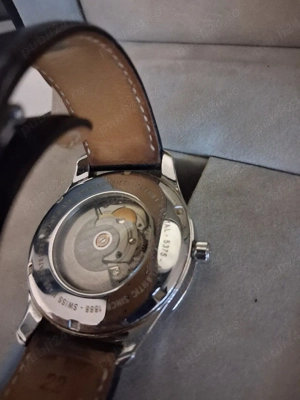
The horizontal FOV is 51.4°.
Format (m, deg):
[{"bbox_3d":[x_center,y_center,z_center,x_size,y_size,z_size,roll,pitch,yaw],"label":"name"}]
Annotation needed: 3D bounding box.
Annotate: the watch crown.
[{"bbox_3d":[0.011,0.011,0.070,0.004,0.005,0.005,1,61,19],"label":"watch crown"}]

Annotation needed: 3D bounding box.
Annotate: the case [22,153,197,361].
[{"bbox_3d":[-0.010,0.012,0.079,0.043,0.011,0.051,1,61,19],"label":"case"}]

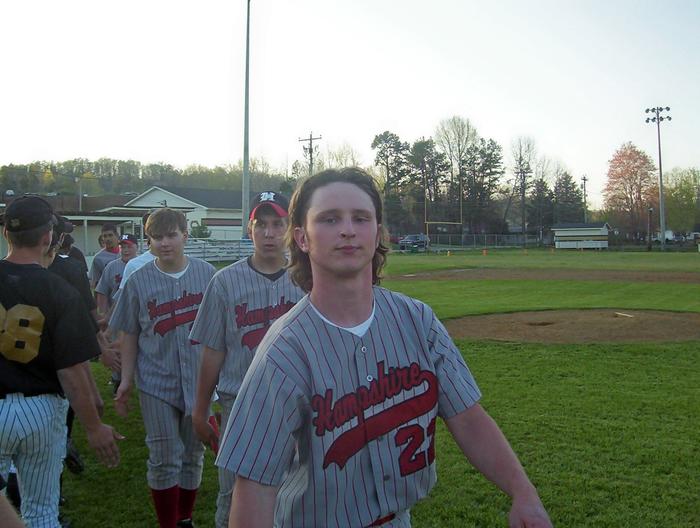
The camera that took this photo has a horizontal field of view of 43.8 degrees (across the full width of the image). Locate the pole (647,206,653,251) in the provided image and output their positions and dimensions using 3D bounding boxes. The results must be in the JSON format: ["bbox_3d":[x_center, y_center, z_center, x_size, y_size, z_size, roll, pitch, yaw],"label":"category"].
[{"bbox_3d":[37.468,-4.531,108.914,0.600,5.500,0.600,1,2,35],"label":"pole"}]

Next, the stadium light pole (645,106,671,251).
[{"bbox_3d":[39.429,-10.990,110.714,3.100,18.300,0.900,1,2,35],"label":"stadium light pole"}]

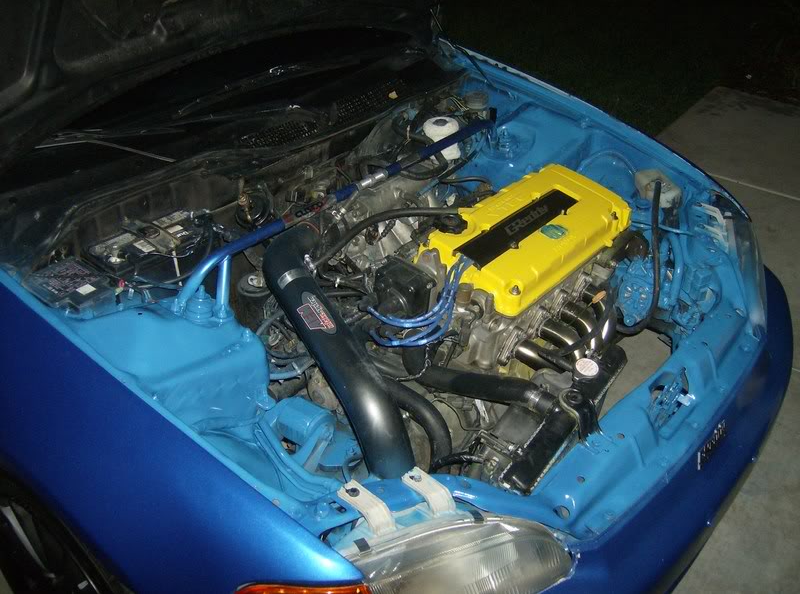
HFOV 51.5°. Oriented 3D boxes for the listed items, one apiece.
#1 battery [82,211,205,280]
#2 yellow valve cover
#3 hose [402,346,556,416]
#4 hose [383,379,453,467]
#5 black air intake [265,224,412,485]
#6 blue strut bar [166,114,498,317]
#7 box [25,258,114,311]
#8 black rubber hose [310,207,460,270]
[{"bbox_3d":[-0.544,-0.027,1.849,0.130,0.205,0.238,32,46,29],"label":"battery"},{"bbox_3d":[0.279,-0.141,1.797,0.248,0.080,0.495,32,46,29],"label":"yellow valve cover"},{"bbox_3d":[0.145,0.154,1.595,0.286,0.069,0.082,18,41,16],"label":"hose"},{"bbox_3d":[0.034,0.243,1.603,0.087,0.122,0.163,-24,47,-31],"label":"hose"},{"bbox_3d":[-0.133,0.071,1.627,0.133,0.153,0.683,-15,55,-23],"label":"black air intake"},{"bbox_3d":[-0.073,-0.221,1.896,0.107,0.128,1.020,32,46,29],"label":"blue strut bar"},{"bbox_3d":[-0.658,0.011,1.683,0.112,0.087,0.133,32,46,29],"label":"box"},{"bbox_3d":[-0.017,-0.148,1.725,0.347,0.112,0.076,-14,43,-23],"label":"black rubber hose"}]

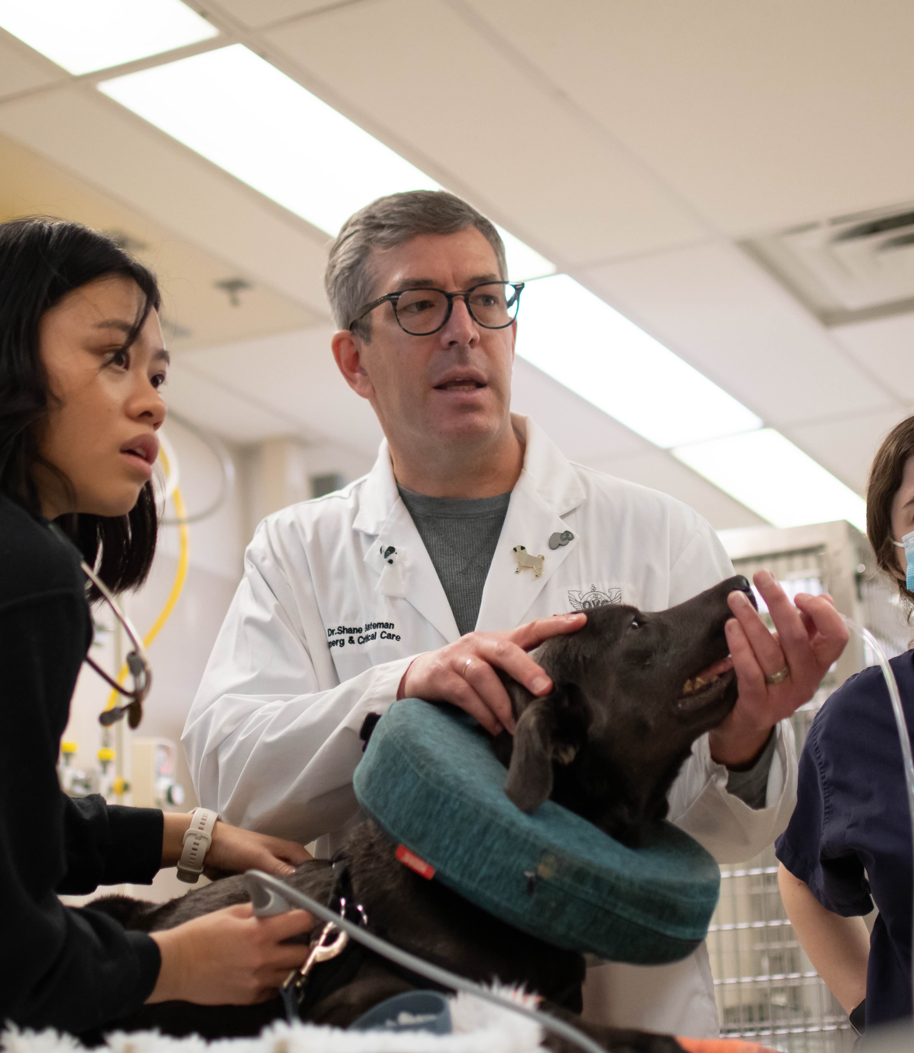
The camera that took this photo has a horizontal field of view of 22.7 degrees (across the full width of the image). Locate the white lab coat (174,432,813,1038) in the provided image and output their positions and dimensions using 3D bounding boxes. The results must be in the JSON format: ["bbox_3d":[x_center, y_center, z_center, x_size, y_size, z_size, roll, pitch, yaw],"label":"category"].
[{"bbox_3d":[0.043,0.350,2.076,0.560,0.950,0.420,-4,-14,6],"label":"white lab coat"}]

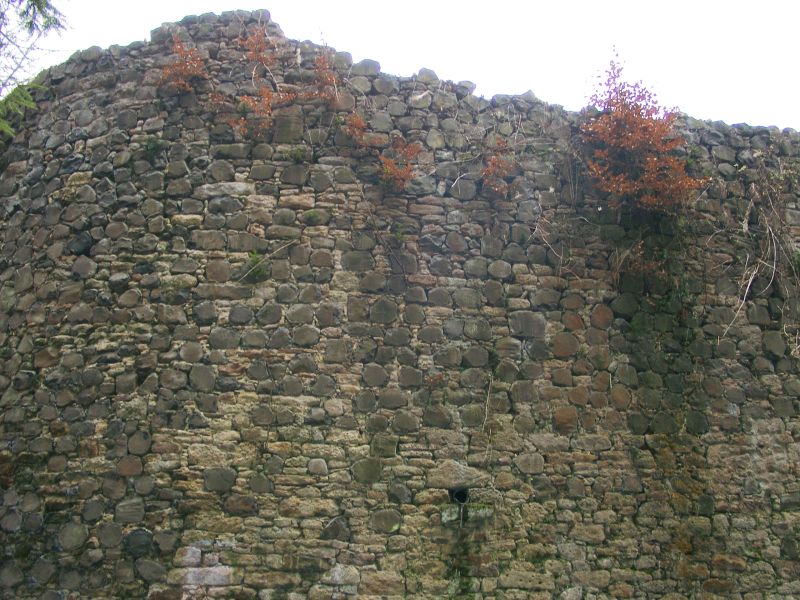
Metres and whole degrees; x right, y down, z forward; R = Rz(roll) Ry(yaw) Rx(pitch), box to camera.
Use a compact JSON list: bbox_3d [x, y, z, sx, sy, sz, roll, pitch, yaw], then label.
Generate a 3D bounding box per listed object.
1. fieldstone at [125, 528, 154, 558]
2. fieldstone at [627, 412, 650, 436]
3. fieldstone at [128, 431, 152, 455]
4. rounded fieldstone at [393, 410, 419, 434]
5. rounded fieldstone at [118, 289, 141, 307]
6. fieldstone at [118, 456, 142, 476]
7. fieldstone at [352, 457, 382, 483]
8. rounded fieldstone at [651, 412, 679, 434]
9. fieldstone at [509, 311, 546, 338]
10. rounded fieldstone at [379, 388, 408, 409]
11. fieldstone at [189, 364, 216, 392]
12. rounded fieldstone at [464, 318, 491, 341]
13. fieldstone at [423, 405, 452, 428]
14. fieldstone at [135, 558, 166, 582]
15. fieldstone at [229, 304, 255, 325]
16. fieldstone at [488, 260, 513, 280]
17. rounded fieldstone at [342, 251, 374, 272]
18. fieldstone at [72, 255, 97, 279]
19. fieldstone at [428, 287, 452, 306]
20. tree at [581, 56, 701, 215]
[{"bbox_3d":[-2.712,2.535,8.182,0.320,0.299,0.263,-2,-12,11],"label":"fieldstone"},{"bbox_3d":[2.306,1.199,7.630,0.214,0.207,0.165,2,-16,-9],"label":"fieldstone"},{"bbox_3d":[-2.519,1.383,7.628,0.238,0.225,0.180,-3,-16,12],"label":"fieldstone"},{"bbox_3d":[0.051,1.122,7.257,0.239,0.202,0.176,0,-14,0],"label":"rounded fieldstone"},{"bbox_3d":[-2.729,-0.025,7.928,0.221,0.181,0.161,-5,-15,18],"label":"rounded fieldstone"},{"bbox_3d":[-2.599,1.606,7.580,0.241,0.186,0.163,-3,-16,12],"label":"fieldstone"},{"bbox_3d":[-0.336,1.750,8.114,0.296,0.255,0.234,0,-12,-1],"label":"fieldstone"},{"bbox_3d":[2.442,1.140,7.254,0.257,0.202,0.184,0,-14,0],"label":"rounded fieldstone"},{"bbox_3d":[1.259,0.242,7.758,0.366,0.273,0.251,1,-16,-5],"label":"fieldstone"},{"bbox_3d":[-0.068,1.035,8.257,0.302,0.198,0.212,0,-12,-2],"label":"rounded fieldstone"},{"bbox_3d":[-1.865,0.741,7.420,0.263,0.263,0.210,-2,-14,7],"label":"fieldstone"},{"bbox_3d":[0.746,0.280,7.468,0.265,0.208,0.189,0,-14,0],"label":"rounded fieldstone"},{"bbox_3d":[0.355,1.103,7.440,0.274,0.220,0.196,0,-16,-1],"label":"fieldstone"},{"bbox_3d":[-2.284,2.476,7.193,0.291,0.218,0.204,-4,-14,15],"label":"fieldstone"},{"bbox_3d":[-1.712,0.157,8.487,0.276,0.205,0.204,-1,-12,6],"label":"fieldstone"},{"bbox_3d":[1.104,-0.324,8.635,0.259,0.210,0.199,2,-12,-8],"label":"fieldstone"},{"bbox_3d":[-0.415,-0.385,7.859,0.308,0.223,0.210,-1,-16,2],"label":"rounded fieldstone"},{"bbox_3d":[-3.607,-0.383,8.984,0.298,0.264,0.239,-3,-12,16],"label":"fieldstone"},{"bbox_3d":[0.389,-0.034,7.542,0.229,0.191,0.168,0,-14,0],"label":"fieldstone"},{"bbox_3d":[2.756,-1.866,8.969,1.250,1.735,1.100,4,-12,-17],"label":"tree"}]

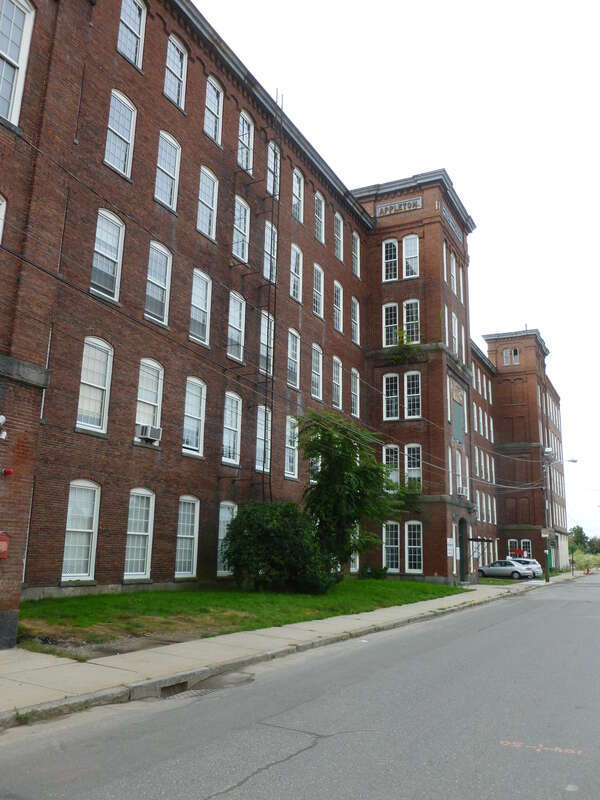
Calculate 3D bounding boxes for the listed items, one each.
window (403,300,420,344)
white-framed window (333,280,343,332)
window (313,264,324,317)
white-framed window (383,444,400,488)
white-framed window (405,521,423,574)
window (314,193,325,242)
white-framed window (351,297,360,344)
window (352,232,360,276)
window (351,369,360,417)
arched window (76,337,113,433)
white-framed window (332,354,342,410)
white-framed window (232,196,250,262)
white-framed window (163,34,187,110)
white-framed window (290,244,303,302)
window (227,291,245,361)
[{"bbox_3d":[6.769,-4.730,39.122,0.992,2.842,0.160,-5,-15,28],"label":"window"},{"bbox_3d":[2.140,-5.285,36.217,0.150,2.831,1.142,-6,-15,28],"label":"white-framed window"},{"bbox_3d":[0.953,-5.798,34.320,0.180,2.871,1.189,-6,-15,28],"label":"window"},{"bbox_3d":[5.367,4.038,37.735,0.992,2.854,0.160,-5,-15,28],"label":"white-framed window"},{"bbox_3d":[6.249,8.021,35.347,0.980,2.810,0.160,-6,-15,28],"label":"white-framed window"},{"bbox_3d":[1.072,-9.958,35.270,0.160,2.751,1.145,-6,-15,28],"label":"window"},{"bbox_3d":[3.263,-4.701,38.447,0.160,2.793,1.201,-5,-15,28],"label":"white-framed window"},{"bbox_3d":[3.407,-8.901,39.446,0.160,2.751,1.145,-6,-15,28],"label":"window"},{"bbox_3d":[3.199,-0.428,37.599,0.180,2.871,1.189,-6,-15,28],"label":"window"},{"bbox_3d":[-6.221,-0.492,19.677,0.180,2.900,1.189,-6,-15,28],"label":"arched window"},{"bbox_3d":[2.044,-0.949,35.321,0.160,2.853,1.145,-6,-15,28],"label":"white-framed window"},{"bbox_3d":[-2.527,-7.367,28.003,0.160,2.856,1.145,-6,-15,28],"label":"white-framed window"},{"bbox_3d":[-4.744,-12.508,24.628,0.160,2.781,1.188,-5,-15,28],"label":"white-framed window"},{"bbox_3d":[-0.192,-6.310,32.179,0.160,2.856,1.145,-6,-15,28],"label":"white-framed window"},{"bbox_3d":[-2.653,-3.075,26.950,0.180,2.871,1.189,-6,-15,28],"label":"window"}]

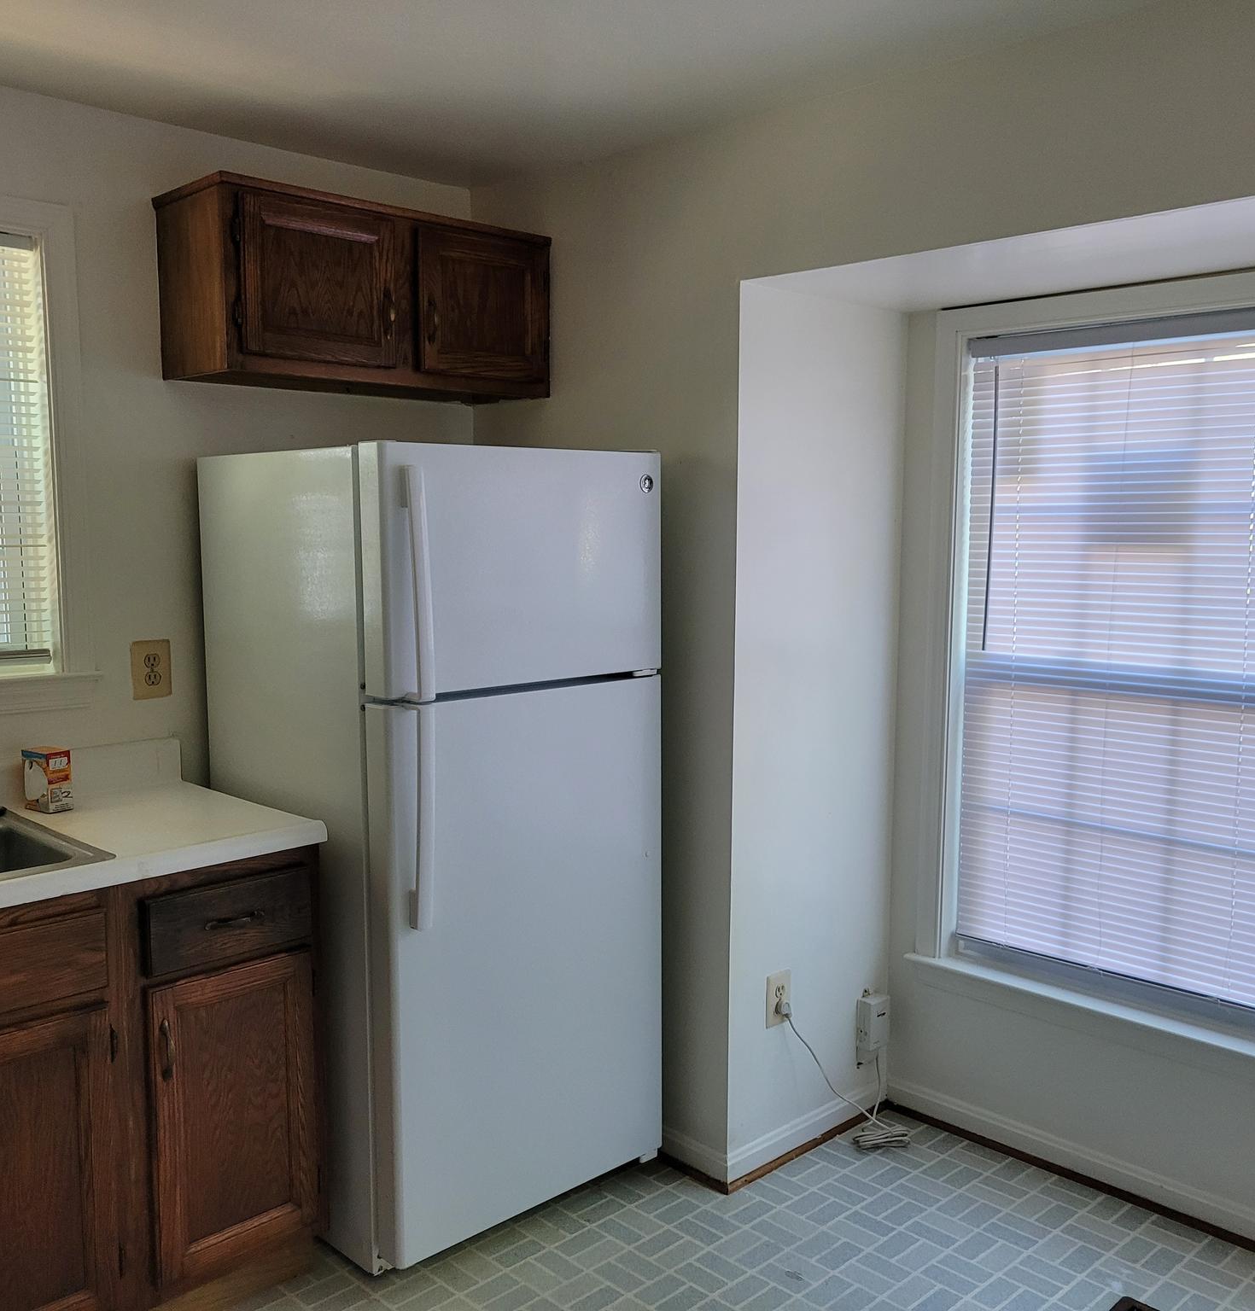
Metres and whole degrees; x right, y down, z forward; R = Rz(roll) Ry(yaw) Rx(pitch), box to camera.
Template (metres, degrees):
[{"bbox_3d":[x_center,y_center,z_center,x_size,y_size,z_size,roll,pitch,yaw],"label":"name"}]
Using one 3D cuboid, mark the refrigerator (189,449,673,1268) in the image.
[{"bbox_3d":[-0.421,0.381,3.005,0.746,1.672,0.750,-6,9,-44],"label":"refrigerator"}]

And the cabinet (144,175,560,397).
[{"bbox_3d":[-0.598,-0.812,3.026,0.854,0.387,0.315,-6,9,-44],"label":"cabinet"}]

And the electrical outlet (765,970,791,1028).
[{"bbox_3d":[0.357,0.808,3.091,0.080,0.124,0.010,-6,9,-44],"label":"electrical outlet"}]

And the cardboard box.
[{"bbox_3d":[-1.167,0.252,2.645,0.077,0.119,0.054,4,7,30],"label":"cardboard box"}]

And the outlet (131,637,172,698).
[{"bbox_3d":[-1.045,0.031,2.890,0.083,0.125,0.010,-6,9,-44],"label":"outlet"}]

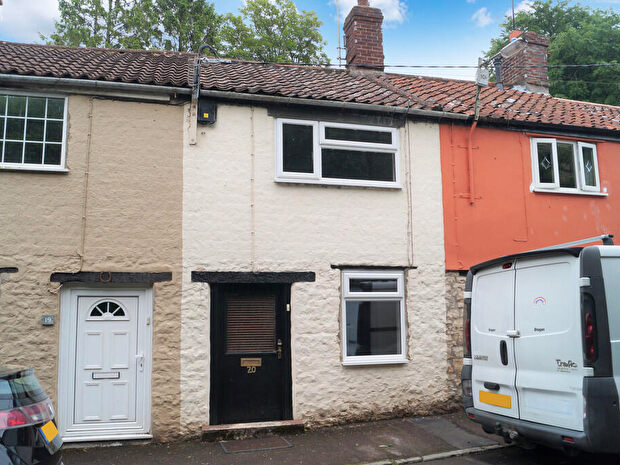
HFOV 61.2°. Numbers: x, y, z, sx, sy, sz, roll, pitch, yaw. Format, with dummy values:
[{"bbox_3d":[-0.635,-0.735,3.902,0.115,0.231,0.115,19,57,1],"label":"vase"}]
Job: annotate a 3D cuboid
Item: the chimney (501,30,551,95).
[{"bbox_3d":[4.927,-3.784,12.072,0.670,1.510,0.850,2,-7,-18],"label":"chimney"}]

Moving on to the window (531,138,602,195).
[{"bbox_3d":[4.108,-1.042,8.351,1.380,0.850,0.150,2,-7,-18],"label":"window"}]

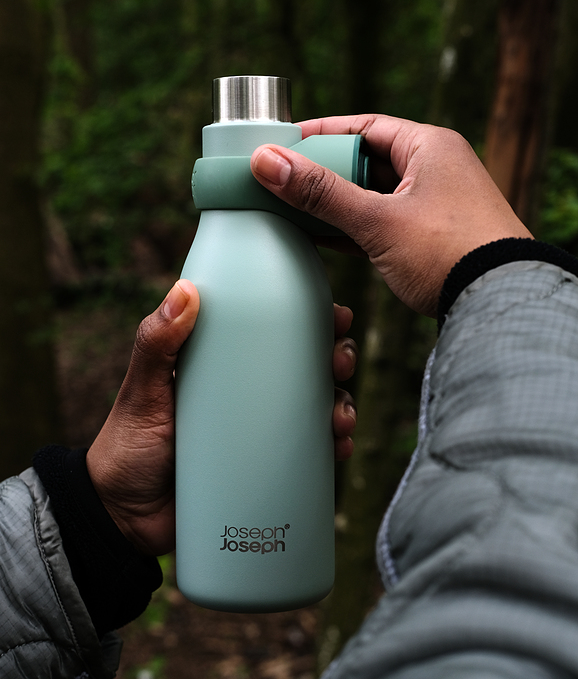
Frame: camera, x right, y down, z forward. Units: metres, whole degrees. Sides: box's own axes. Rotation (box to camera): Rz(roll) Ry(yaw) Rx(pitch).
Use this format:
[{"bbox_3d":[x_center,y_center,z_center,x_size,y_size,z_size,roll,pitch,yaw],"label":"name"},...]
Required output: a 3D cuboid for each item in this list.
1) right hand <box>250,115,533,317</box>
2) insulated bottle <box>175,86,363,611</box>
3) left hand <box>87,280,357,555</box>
[{"bbox_3d":[0.043,-0.057,0.563,0.122,0.095,0.106,1,5,17],"label":"right hand"},{"bbox_3d":[-0.008,0.001,0.573,0.087,0.230,0.072,0,5,-2],"label":"insulated bottle"},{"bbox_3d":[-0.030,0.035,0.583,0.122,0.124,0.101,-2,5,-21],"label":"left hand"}]

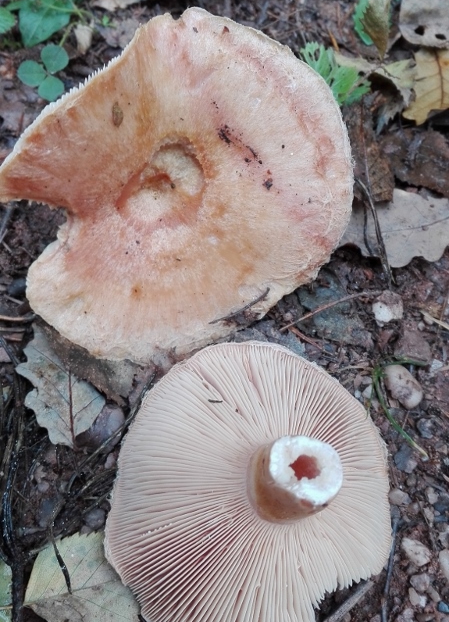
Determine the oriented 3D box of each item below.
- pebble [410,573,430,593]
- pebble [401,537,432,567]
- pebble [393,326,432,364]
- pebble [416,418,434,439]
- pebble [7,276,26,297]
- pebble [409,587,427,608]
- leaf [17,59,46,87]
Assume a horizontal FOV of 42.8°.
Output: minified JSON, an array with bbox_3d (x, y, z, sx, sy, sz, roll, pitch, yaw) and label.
[{"bbox_3d":[0.089,0.123,0.259,0.009,0.005,0.007,5,68,2],"label":"pebble"},{"bbox_3d":[0.088,0.111,0.263,0.011,0.007,0.015,-40,73,-15],"label":"pebble"},{"bbox_3d":[0.090,0.016,0.273,0.016,0.010,0.018,4,68,2],"label":"pebble"},{"bbox_3d":[0.100,0.059,0.284,0.009,0.006,0.010,-33,72,-12],"label":"pebble"},{"bbox_3d":[-0.123,-0.015,0.340,0.013,0.007,0.013,-23,67,-10],"label":"pebble"},{"bbox_3d":[0.091,0.135,0.270,0.005,0.005,0.008,-25,67,-11],"label":"pebble"},{"bbox_3d":[-0.118,-0.146,0.351,0.018,0.003,0.020,7,68,3],"label":"leaf"}]

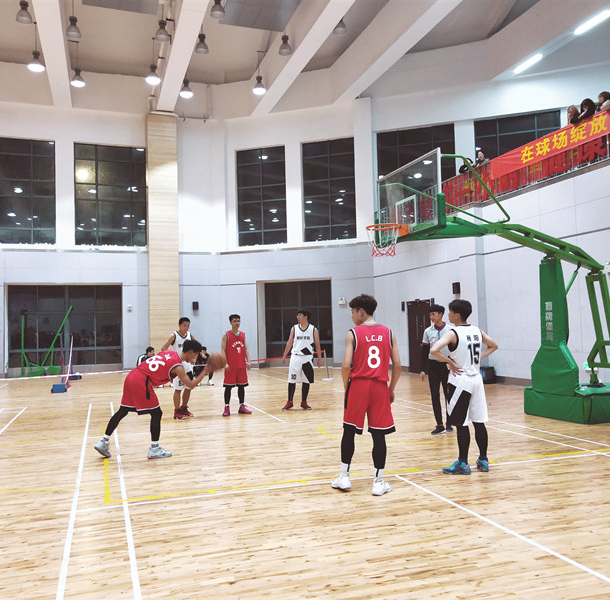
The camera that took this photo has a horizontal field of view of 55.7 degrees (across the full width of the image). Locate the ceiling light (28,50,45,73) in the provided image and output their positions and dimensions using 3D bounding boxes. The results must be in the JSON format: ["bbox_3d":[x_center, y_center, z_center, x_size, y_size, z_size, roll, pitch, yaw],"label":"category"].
[{"bbox_3d":[-8.922,-7.925,19.200,0.470,0.600,0.470,0,-3,-19],"label":"ceiling light"}]

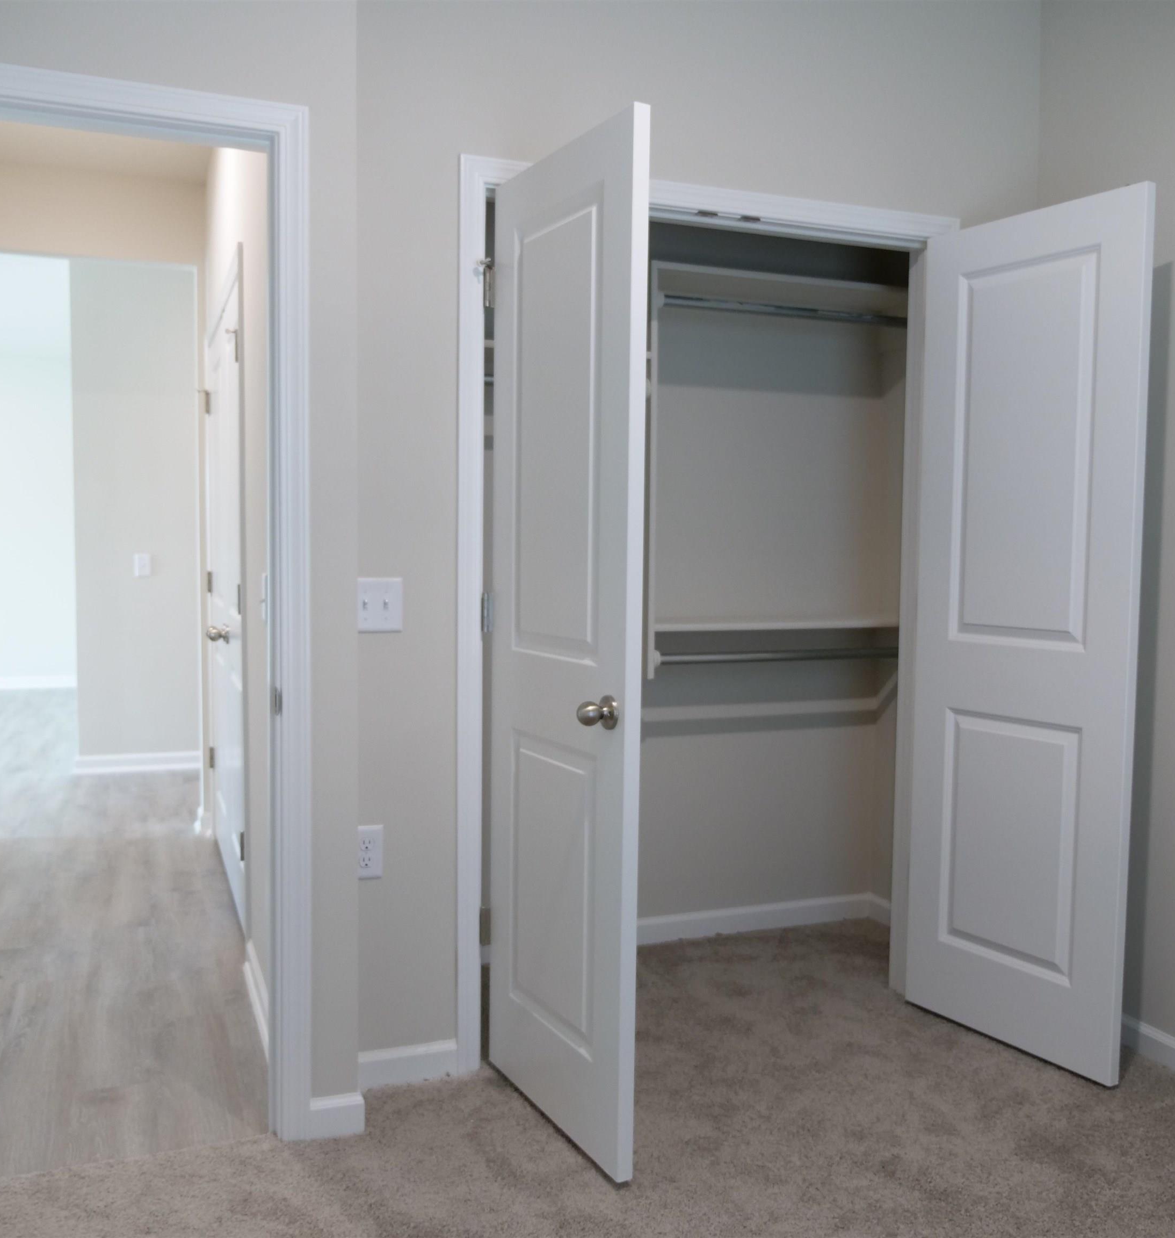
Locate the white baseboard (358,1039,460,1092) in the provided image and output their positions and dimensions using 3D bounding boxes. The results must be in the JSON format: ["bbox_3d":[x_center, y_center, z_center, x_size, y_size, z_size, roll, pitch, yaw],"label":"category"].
[{"bbox_3d":[-0.418,1.022,2.604,0.248,0.083,0.015,-1,4,-22],"label":"white baseboard"}]

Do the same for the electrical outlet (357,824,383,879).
[{"bbox_3d":[-0.492,0.518,2.545,0.069,0.115,0.007,-1,4,-22],"label":"electrical outlet"}]

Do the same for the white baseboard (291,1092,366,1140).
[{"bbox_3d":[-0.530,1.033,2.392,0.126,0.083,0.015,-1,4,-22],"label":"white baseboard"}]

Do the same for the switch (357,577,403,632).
[{"bbox_3d":[-0.465,-0.030,2.517,0.115,0.115,0.012,-1,4,-22],"label":"switch"}]

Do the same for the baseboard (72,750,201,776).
[{"bbox_3d":[-2.410,0.782,6.242,0.730,0.088,0.020,-1,4,-22],"label":"baseboard"}]

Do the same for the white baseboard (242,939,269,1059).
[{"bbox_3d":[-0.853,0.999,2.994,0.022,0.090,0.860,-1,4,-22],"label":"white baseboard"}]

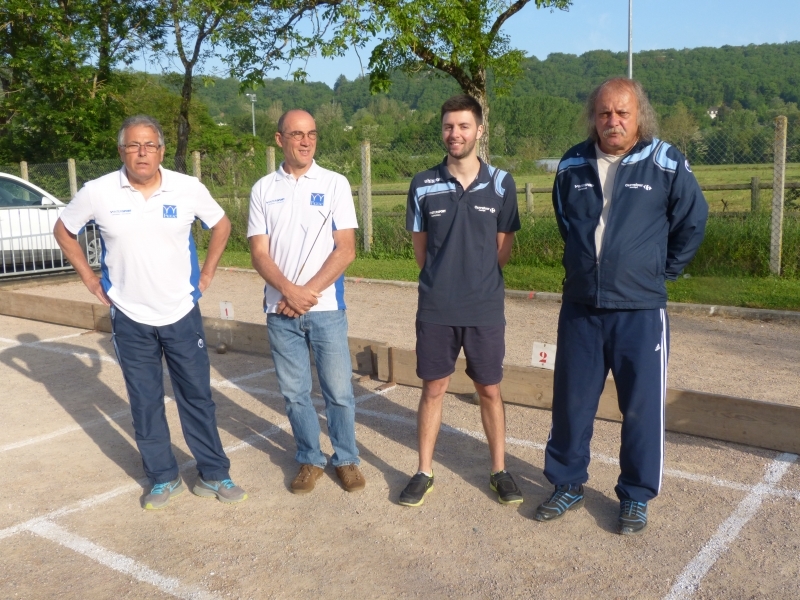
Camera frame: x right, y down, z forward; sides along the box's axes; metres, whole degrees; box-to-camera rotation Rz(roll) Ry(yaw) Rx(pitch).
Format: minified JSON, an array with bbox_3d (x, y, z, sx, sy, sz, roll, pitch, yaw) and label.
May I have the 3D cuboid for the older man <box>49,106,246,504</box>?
[{"bbox_3d":[-1.118,0.053,3.664,0.820,1.734,0.400,-3,9,-12],"label":"older man"}]

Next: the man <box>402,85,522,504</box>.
[{"bbox_3d":[0.271,0.005,3.579,0.520,1.778,0.340,-1,9,6],"label":"man"}]

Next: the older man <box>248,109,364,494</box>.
[{"bbox_3d":[-0.437,0.006,3.782,0.530,1.752,0.360,-2,9,-1],"label":"older man"}]

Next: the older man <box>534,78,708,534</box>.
[{"bbox_3d":[0.903,0.012,3.343,0.640,1.802,0.440,4,10,31],"label":"older man"}]

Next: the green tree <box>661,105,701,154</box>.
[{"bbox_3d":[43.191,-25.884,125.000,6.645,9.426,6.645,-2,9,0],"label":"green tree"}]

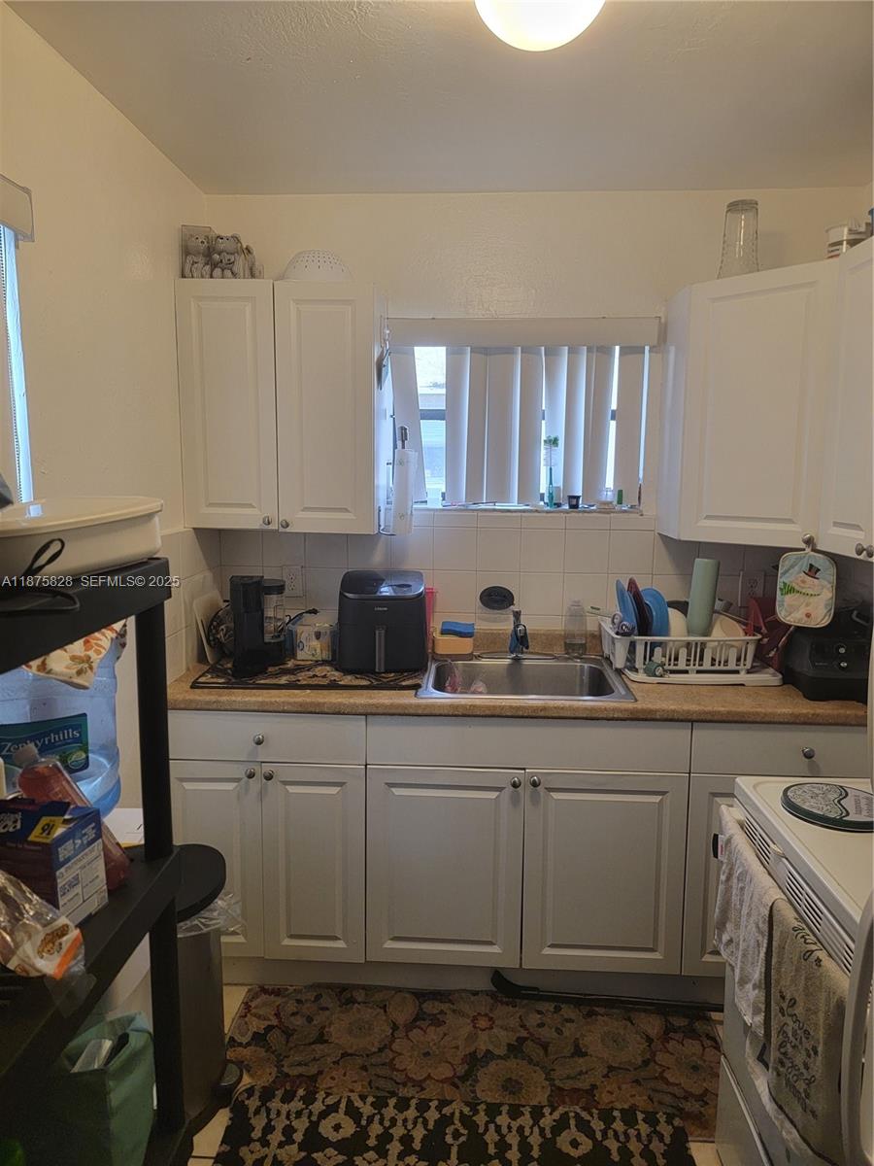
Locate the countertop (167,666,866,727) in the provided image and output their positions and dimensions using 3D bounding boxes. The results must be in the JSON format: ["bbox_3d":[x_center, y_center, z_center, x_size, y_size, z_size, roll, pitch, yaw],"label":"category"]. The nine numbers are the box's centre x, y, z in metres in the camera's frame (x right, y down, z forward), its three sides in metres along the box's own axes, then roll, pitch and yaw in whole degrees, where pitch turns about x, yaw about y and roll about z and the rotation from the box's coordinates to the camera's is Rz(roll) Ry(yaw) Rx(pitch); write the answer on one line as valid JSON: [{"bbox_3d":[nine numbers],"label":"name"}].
[{"bbox_3d":[0.264,0.311,2.533,2.120,0.044,0.650,1,7,3],"label":"countertop"}]

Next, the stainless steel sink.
[{"bbox_3d":[0.270,0.374,2.588,0.630,0.170,0.550,1,7,3],"label":"stainless steel sink"}]

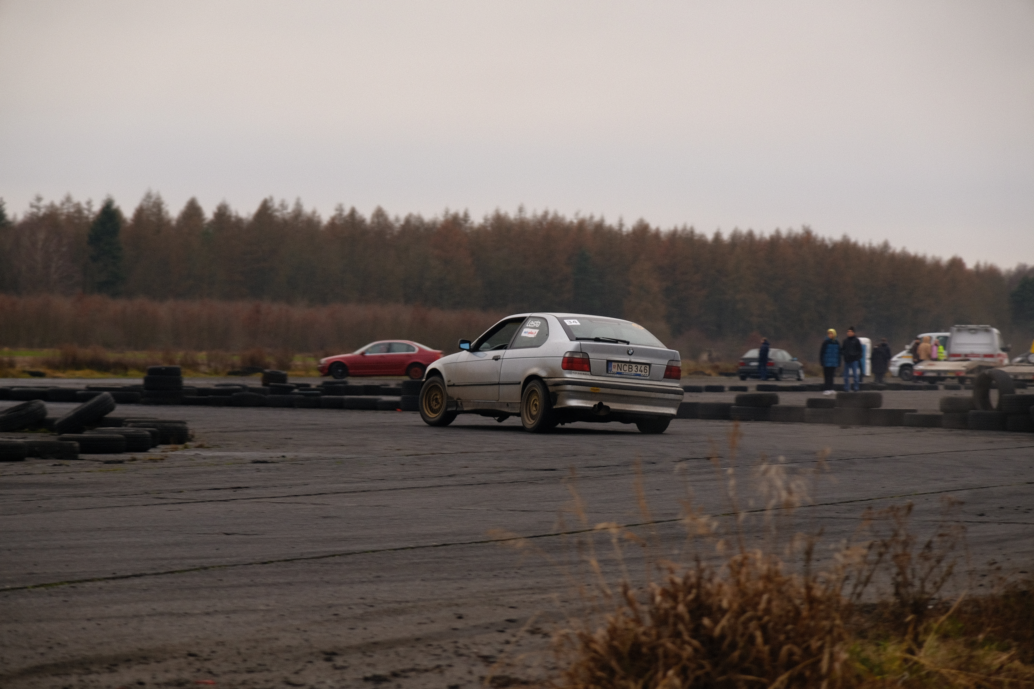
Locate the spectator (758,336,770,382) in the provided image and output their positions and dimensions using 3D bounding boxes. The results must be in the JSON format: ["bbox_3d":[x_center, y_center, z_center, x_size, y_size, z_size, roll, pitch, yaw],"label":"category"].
[{"bbox_3d":[10.192,0.601,142.000,0.350,1.770,0.480,1,0,9],"label":"spectator"}]

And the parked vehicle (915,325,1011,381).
[{"bbox_3d":[17.636,0.411,136.800,2.100,2.400,6.800,1,0,22],"label":"parked vehicle"}]

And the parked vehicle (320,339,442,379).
[{"bbox_3d":[-4.911,0.548,124.200,4.470,1.400,1.740,1,0,-1],"label":"parked vehicle"}]

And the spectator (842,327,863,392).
[{"bbox_3d":[9.281,0.408,95.300,0.550,1.790,0.370,1,0,18],"label":"spectator"}]

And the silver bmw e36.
[{"bbox_3d":[0.338,0.343,41.761,1.700,1.390,4.200,3,-1,-27],"label":"silver bmw e36"}]

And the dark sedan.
[{"bbox_3d":[10.668,0.843,143.800,1.700,1.390,4.430,1,0,20],"label":"dark sedan"}]

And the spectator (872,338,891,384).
[{"bbox_3d":[14.144,0.635,133.800,0.600,1.770,0.420,1,0,-18],"label":"spectator"}]

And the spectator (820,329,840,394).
[{"bbox_3d":[8.417,0.458,92.600,0.530,1.760,0.380,1,0,20],"label":"spectator"}]

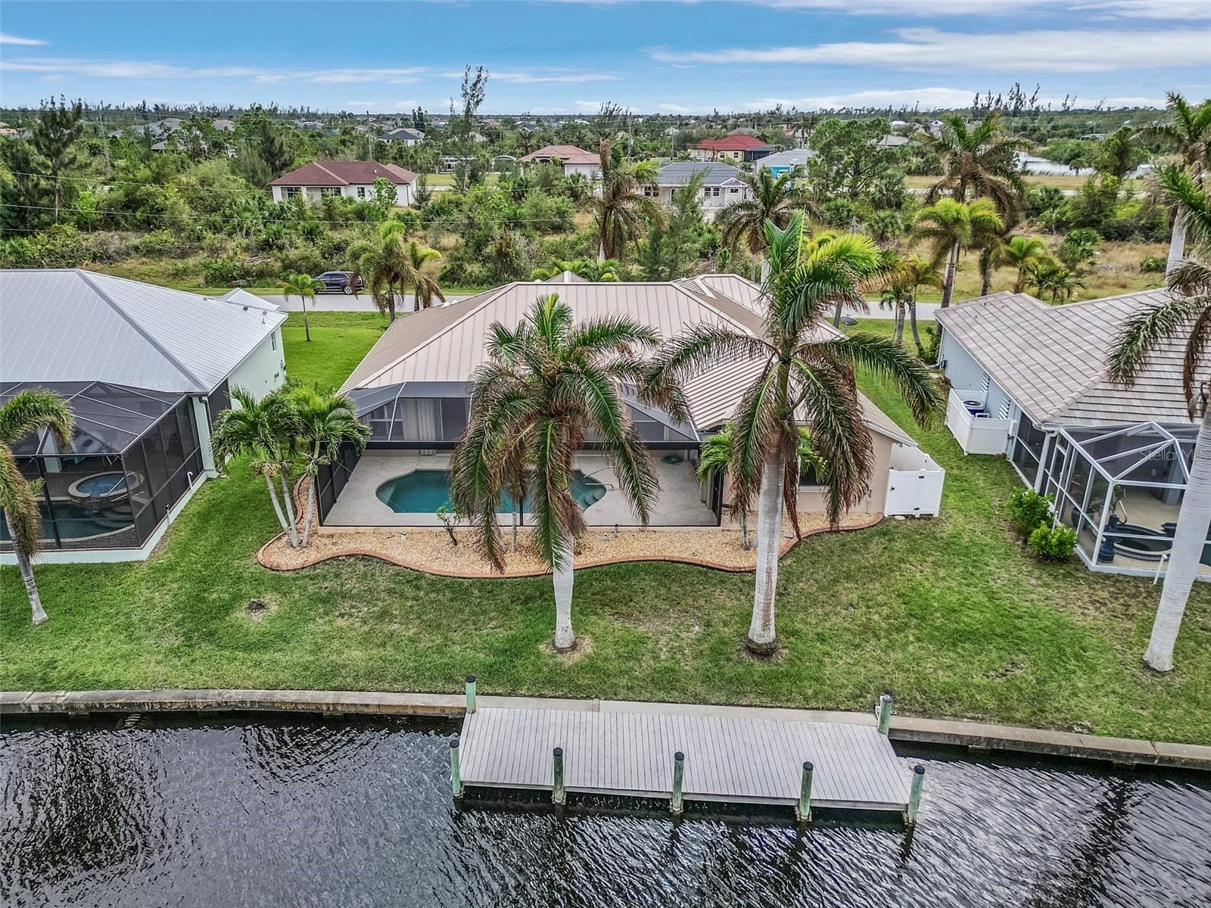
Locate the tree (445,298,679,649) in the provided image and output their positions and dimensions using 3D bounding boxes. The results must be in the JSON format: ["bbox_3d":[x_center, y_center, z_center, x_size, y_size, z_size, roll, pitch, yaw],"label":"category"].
[{"bbox_3d":[-1.059,0.848,20.209,5.200,9.200,5.200,0,22,0],"label":"tree"}]

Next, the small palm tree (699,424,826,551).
[{"bbox_3d":[5.021,1.163,27.228,3.900,4.400,3.900,0,22,0],"label":"small palm tree"}]

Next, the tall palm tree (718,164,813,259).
[{"bbox_3d":[9.315,-11.806,50.256,5.500,10.000,5.500,0,22,0],"label":"tall palm tree"}]

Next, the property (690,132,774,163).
[{"bbox_3d":[36.502,-88.978,244.493,24.000,6.600,17.000,0,22,0],"label":"property"}]

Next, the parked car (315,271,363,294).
[{"bbox_3d":[-22.100,-14.002,68.235,4.750,1.720,1.900,1,22,3],"label":"parked car"}]

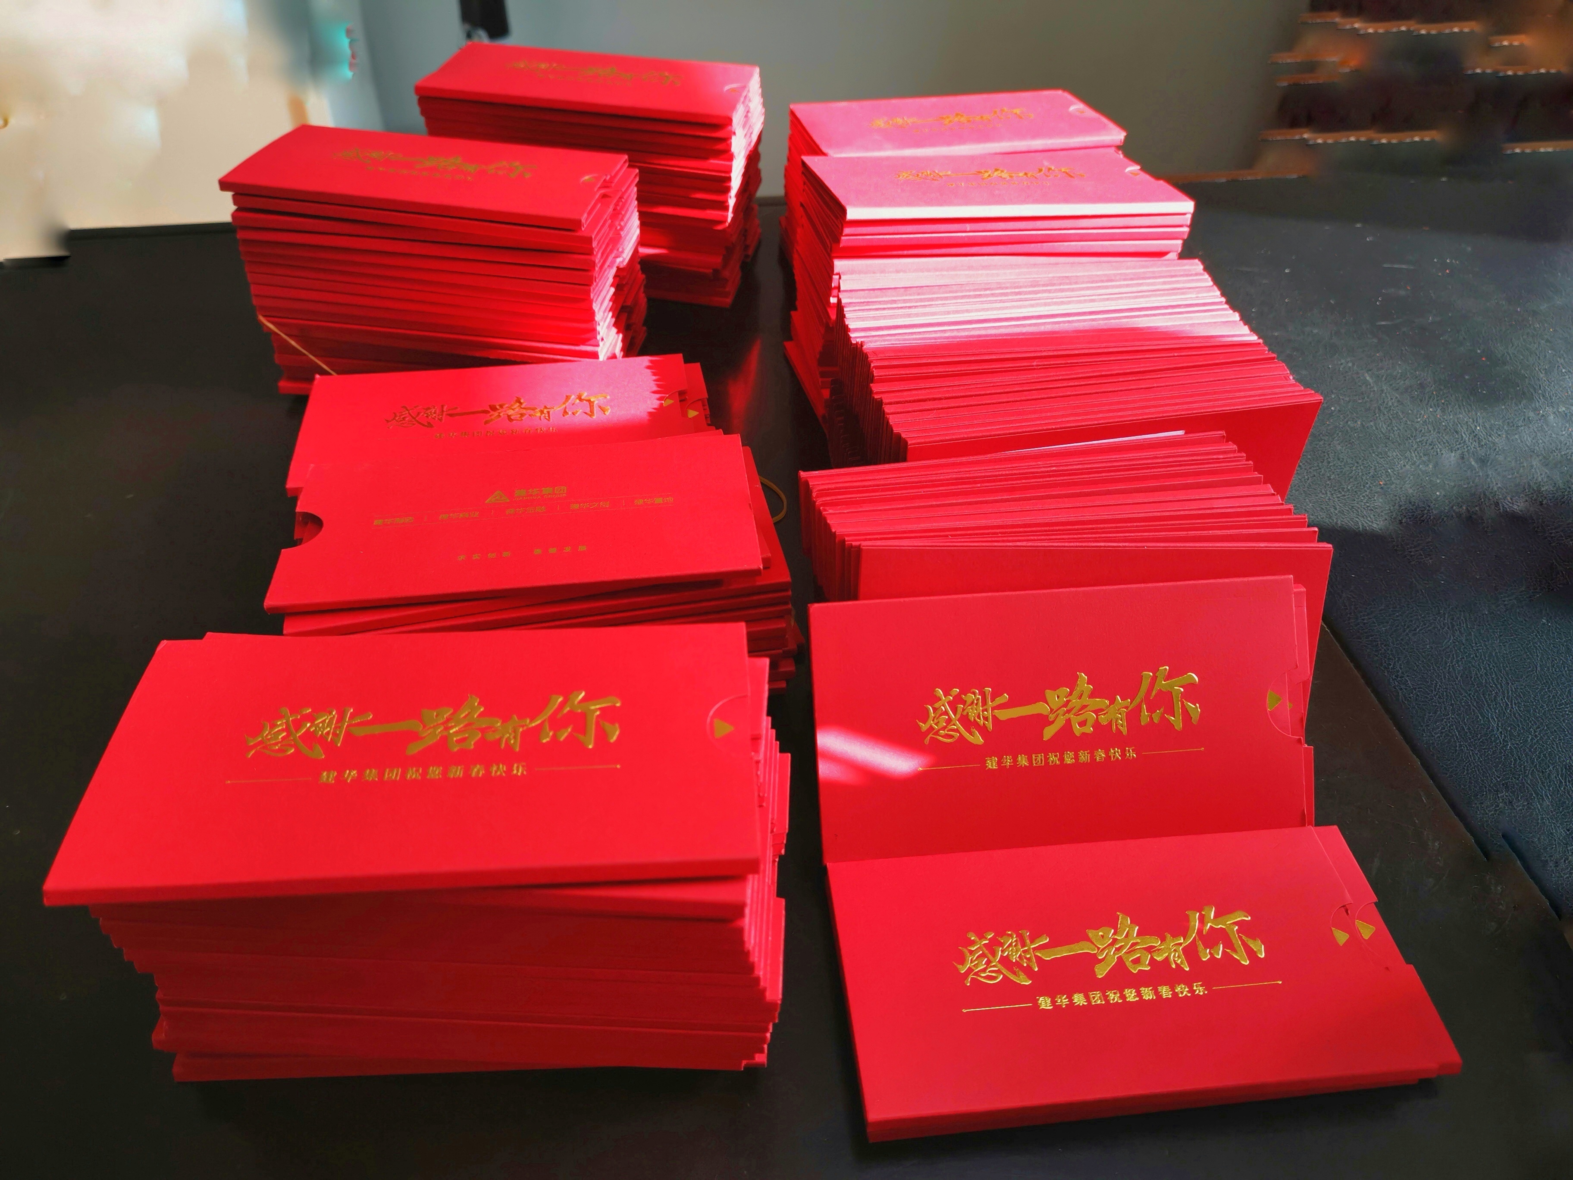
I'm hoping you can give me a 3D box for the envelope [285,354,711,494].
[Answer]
[{"bbox_3d":[-0.132,-0.078,0.565,0.175,0.005,0.090,-5,41,-7],"label":"envelope"}]

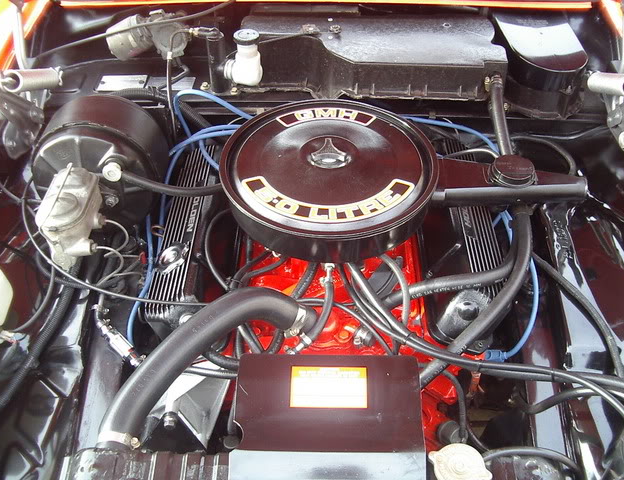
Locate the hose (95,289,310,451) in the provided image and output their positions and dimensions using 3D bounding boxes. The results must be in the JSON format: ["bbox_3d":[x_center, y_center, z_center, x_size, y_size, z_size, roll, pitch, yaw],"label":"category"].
[{"bbox_3d":[-0.139,0.153,0.939,0.335,0.100,0.100,-33,53,-29],"label":"hose"}]

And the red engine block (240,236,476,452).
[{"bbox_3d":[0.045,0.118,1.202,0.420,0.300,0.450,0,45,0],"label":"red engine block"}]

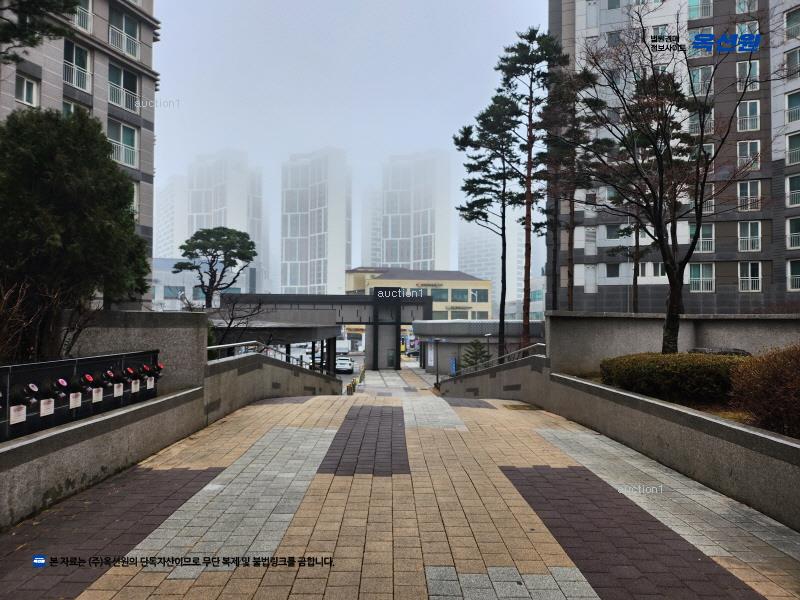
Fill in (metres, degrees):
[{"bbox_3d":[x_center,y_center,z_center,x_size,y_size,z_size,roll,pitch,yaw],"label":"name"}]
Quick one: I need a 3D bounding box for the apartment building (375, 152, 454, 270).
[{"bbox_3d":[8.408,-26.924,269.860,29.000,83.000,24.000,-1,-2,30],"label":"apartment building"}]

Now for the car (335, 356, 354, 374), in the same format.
[{"bbox_3d":[-5.676,6.458,56.041,1.820,1.560,4.400,0,-2,-5],"label":"car"}]

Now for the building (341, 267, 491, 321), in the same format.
[{"bbox_3d":[2.800,1.800,94.000,23.500,13.400,13.500,0,-2,-6],"label":"building"}]

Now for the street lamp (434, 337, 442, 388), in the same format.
[{"bbox_3d":[2.944,4.831,42.582,0.580,3.750,0.580,0,-2,0],"label":"street lamp"}]

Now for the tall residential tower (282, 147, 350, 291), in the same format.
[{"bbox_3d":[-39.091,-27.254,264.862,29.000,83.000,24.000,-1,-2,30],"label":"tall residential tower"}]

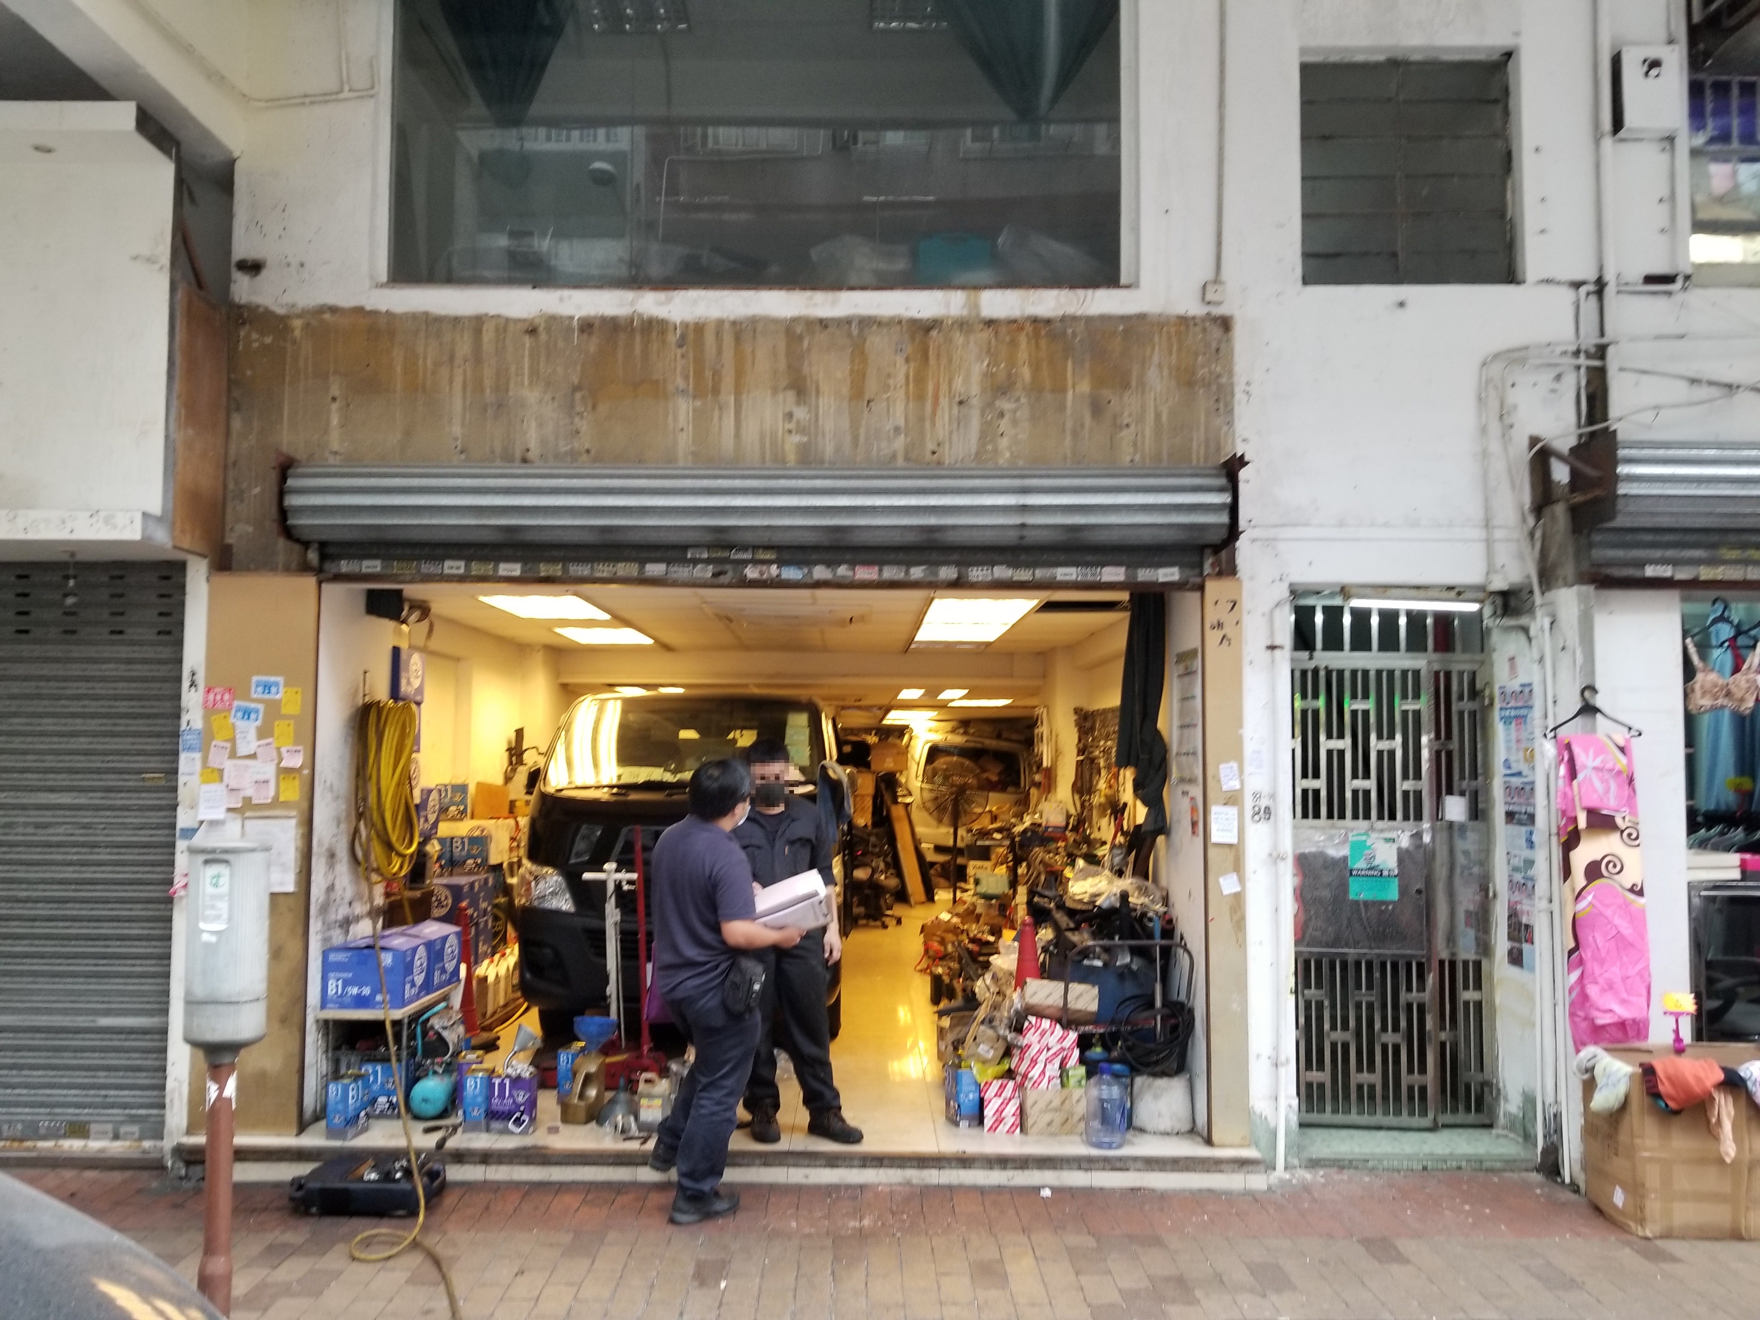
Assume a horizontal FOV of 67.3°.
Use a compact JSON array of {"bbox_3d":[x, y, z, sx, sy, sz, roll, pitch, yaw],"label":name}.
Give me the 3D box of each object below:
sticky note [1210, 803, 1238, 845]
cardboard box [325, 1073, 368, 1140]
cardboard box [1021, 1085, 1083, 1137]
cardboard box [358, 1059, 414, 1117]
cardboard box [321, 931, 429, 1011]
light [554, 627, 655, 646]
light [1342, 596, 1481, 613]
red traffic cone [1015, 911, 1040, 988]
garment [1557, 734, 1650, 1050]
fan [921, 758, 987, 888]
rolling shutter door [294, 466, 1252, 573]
[{"bbox_3d":[1.397,0.667,5.351,0.107,0.152,0.004,0,-3,0],"label":"sticky note"},{"bbox_3d":[-2.147,1.802,5.359,0.098,0.240,0.165,0,-3,8],"label":"cardboard box"},{"bbox_3d":[0.722,1.859,5.526,0.225,0.186,0.220,0,-3,0],"label":"cardboard box"},{"bbox_3d":[-2.107,1.818,5.628,0.165,0.240,0.100,1,-3,-3],"label":"cardboard box"},{"bbox_3d":[-2.156,1.347,5.676,0.345,0.238,0.300,0,-3,0],"label":"cardboard box"},{"bbox_3d":[-1.704,-0.179,8.271,0.500,0.070,1.200,0,-4,-1],"label":"light"},{"bbox_3d":[2.214,-0.228,5.480,0.590,0.055,0.060,0,-4,2],"label":"light"},{"bbox_3d":[0.742,1.644,6.604,0.370,0.740,0.370,0,-3,0],"label":"red traffic cone"},{"bbox_3d":[2.782,0.890,5.080,0.330,1.200,0.100,0,-4,2],"label":"garment"},{"bbox_3d":[0.618,1.529,10.925,0.569,1.474,0.460,0,-3,0],"label":"fan"},{"bbox_3d":[-0.473,-0.549,5.200,3.720,0.440,0.330,0,-4,2],"label":"rolling shutter door"}]

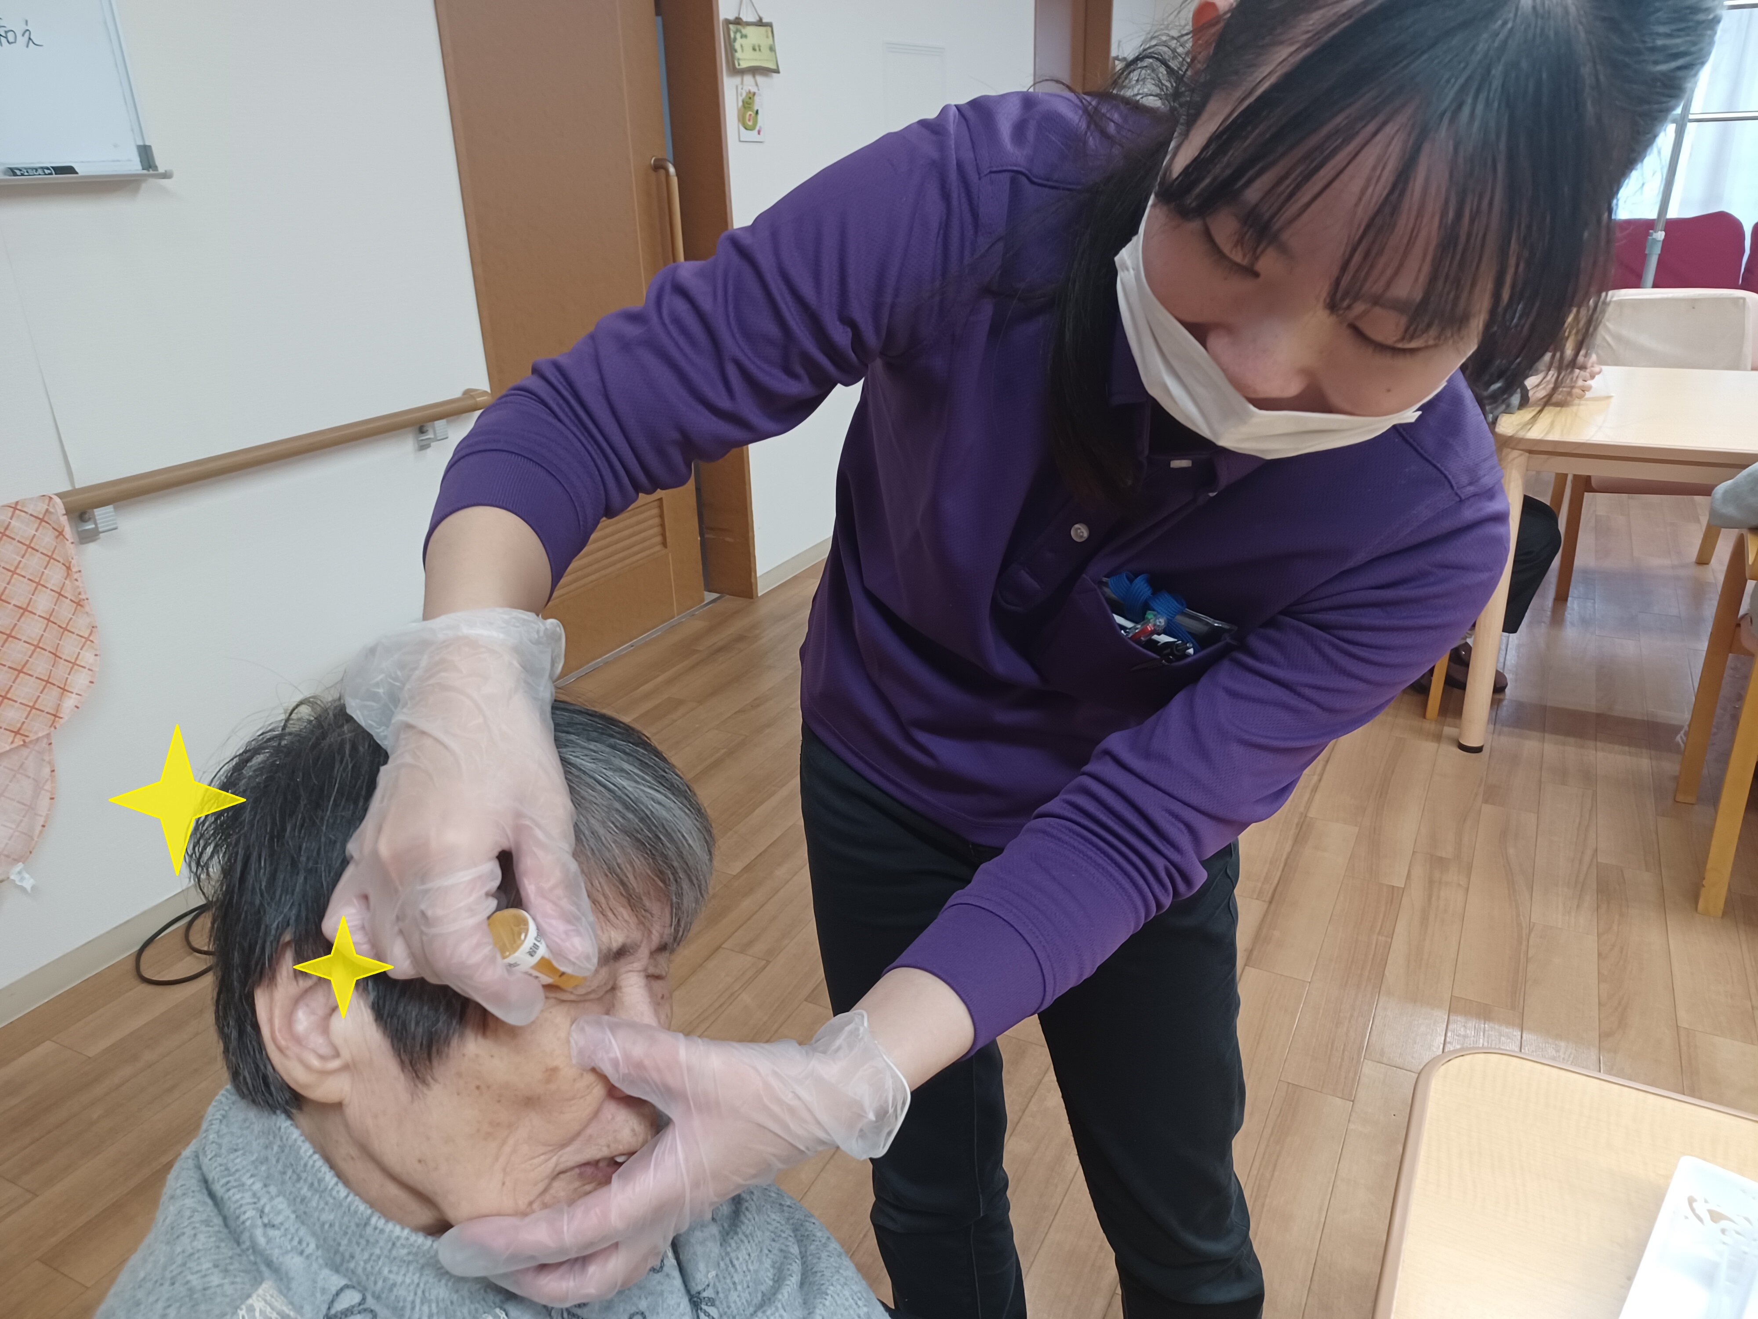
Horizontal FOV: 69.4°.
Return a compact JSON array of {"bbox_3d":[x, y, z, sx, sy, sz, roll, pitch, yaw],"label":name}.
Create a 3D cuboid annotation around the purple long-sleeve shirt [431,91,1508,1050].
[{"bbox_3d":[0.082,-0.012,0.770,0.480,0.560,0.560,21,35,26],"label":"purple long-sleeve shirt"}]

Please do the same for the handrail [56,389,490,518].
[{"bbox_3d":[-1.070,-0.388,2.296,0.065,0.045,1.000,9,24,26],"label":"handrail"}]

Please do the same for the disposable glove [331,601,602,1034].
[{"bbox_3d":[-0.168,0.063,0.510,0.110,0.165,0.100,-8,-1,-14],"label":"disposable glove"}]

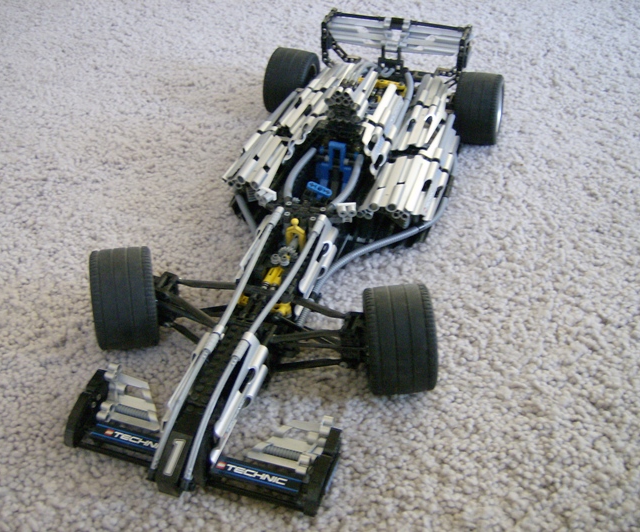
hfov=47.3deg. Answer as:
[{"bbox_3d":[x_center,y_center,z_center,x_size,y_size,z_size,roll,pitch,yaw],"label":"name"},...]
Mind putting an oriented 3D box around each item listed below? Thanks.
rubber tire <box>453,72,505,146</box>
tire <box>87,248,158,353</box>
[{"bbox_3d":[0.188,-0.184,0.859,0.050,0.082,0.082,11,40,14],"label":"rubber tire"},{"bbox_3d":[-0.157,0.026,0.592,0.044,0.082,0.082,-7,39,-9],"label":"tire"}]

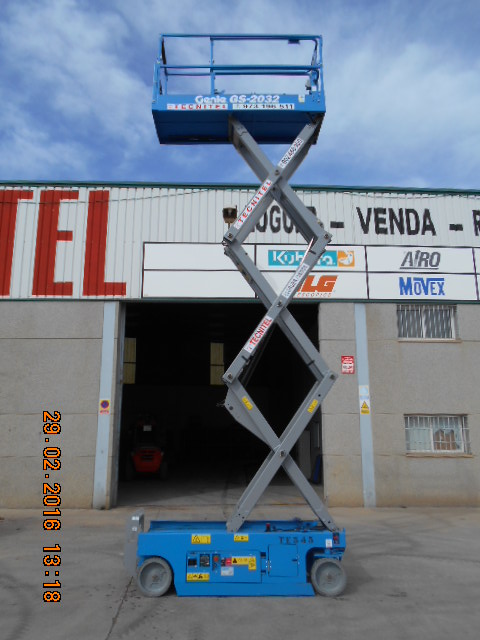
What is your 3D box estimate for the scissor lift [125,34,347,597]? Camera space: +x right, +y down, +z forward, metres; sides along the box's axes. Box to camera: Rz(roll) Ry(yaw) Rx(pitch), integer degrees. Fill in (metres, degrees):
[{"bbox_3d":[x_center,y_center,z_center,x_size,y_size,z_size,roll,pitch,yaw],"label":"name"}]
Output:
[{"bbox_3d":[-0.075,-0.369,6.141,2.430,6.880,0.820,0,-11,-1],"label":"scissor lift"}]

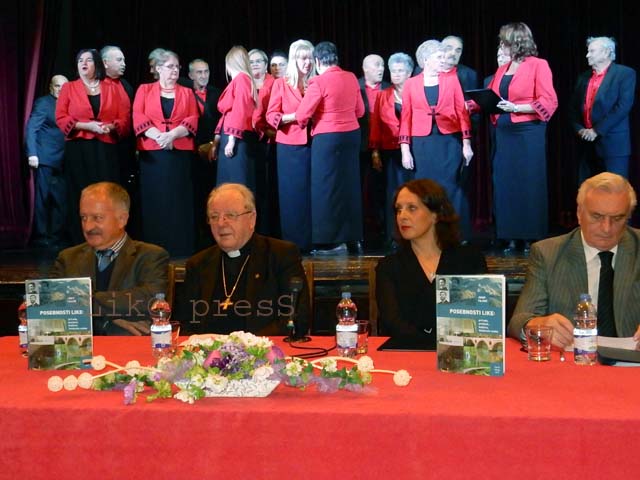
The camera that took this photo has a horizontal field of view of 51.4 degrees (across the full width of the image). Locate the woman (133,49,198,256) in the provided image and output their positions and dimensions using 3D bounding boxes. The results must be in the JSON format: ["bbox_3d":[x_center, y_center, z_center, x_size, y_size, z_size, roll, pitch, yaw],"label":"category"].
[{"bbox_3d":[-1.226,-0.698,5.280,0.530,1.640,0.360,-1,1,-9],"label":"woman"}]

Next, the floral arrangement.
[{"bbox_3d":[-0.223,0.302,1.680,0.890,0.145,0.320,-1,1,2],"label":"floral arrangement"}]

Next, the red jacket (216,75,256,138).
[{"bbox_3d":[-0.689,-1.071,5.300,0.330,0.530,0.480,-1,1,-9],"label":"red jacket"}]

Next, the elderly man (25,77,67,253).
[{"bbox_3d":[-2.701,-0.811,6.667,0.450,1.673,0.500,2,4,32],"label":"elderly man"}]

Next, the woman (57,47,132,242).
[{"bbox_3d":[-1.846,-0.733,5.469,0.580,1.642,0.370,-1,3,-19],"label":"woman"}]

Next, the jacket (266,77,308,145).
[{"bbox_3d":[-0.240,-1.018,5.234,0.460,0.560,0.320,-3,4,-43],"label":"jacket"}]

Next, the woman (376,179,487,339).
[{"bbox_3d":[0.400,0.436,2.380,0.480,1.300,0.650,-1,1,7],"label":"woman"}]

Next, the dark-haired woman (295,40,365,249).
[{"bbox_3d":[0.121,-0.722,5.219,0.500,1.646,0.400,-2,3,-30],"label":"dark-haired woman"}]

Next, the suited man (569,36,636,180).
[{"bbox_3d":[2.272,-0.773,5.417,0.360,1.726,0.530,-2,4,-34],"label":"suited man"}]

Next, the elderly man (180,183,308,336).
[{"bbox_3d":[-0.286,0.457,2.457,0.560,1.330,0.760,0,3,5],"label":"elderly man"}]

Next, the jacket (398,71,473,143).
[{"bbox_3d":[0.894,-1.035,5.200,0.550,0.540,0.300,-1,1,6],"label":"jacket"}]

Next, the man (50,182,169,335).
[{"bbox_3d":[-0.797,0.451,2.507,0.530,1.340,0.750,0,3,-6],"label":"man"}]

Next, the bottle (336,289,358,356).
[{"bbox_3d":[0.084,0.260,2.040,0.066,0.203,0.066,-1,1,0],"label":"bottle"}]

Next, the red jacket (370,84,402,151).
[{"bbox_3d":[0.669,-1.022,5.600,0.500,0.530,0.300,-1,1,0],"label":"red jacket"}]

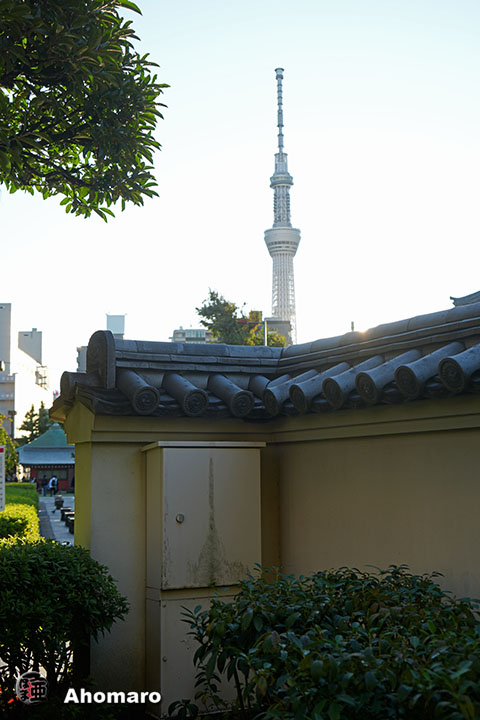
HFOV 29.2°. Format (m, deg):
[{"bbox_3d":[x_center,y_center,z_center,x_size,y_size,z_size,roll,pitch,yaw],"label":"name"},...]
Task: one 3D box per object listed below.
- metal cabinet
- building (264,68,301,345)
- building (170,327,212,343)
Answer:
[{"bbox_3d":[-0.214,1.335,5.753,0.765,1.630,0.255,4,-8,-30],"label":"metal cabinet"},{"bbox_3d":[65.296,-141.030,1397.441,66.000,634.000,66.000,-1,-7,3],"label":"building"},{"bbox_3d":[-12.396,13.658,265.638,13.000,43.500,15.000,-1,-7,0],"label":"building"}]

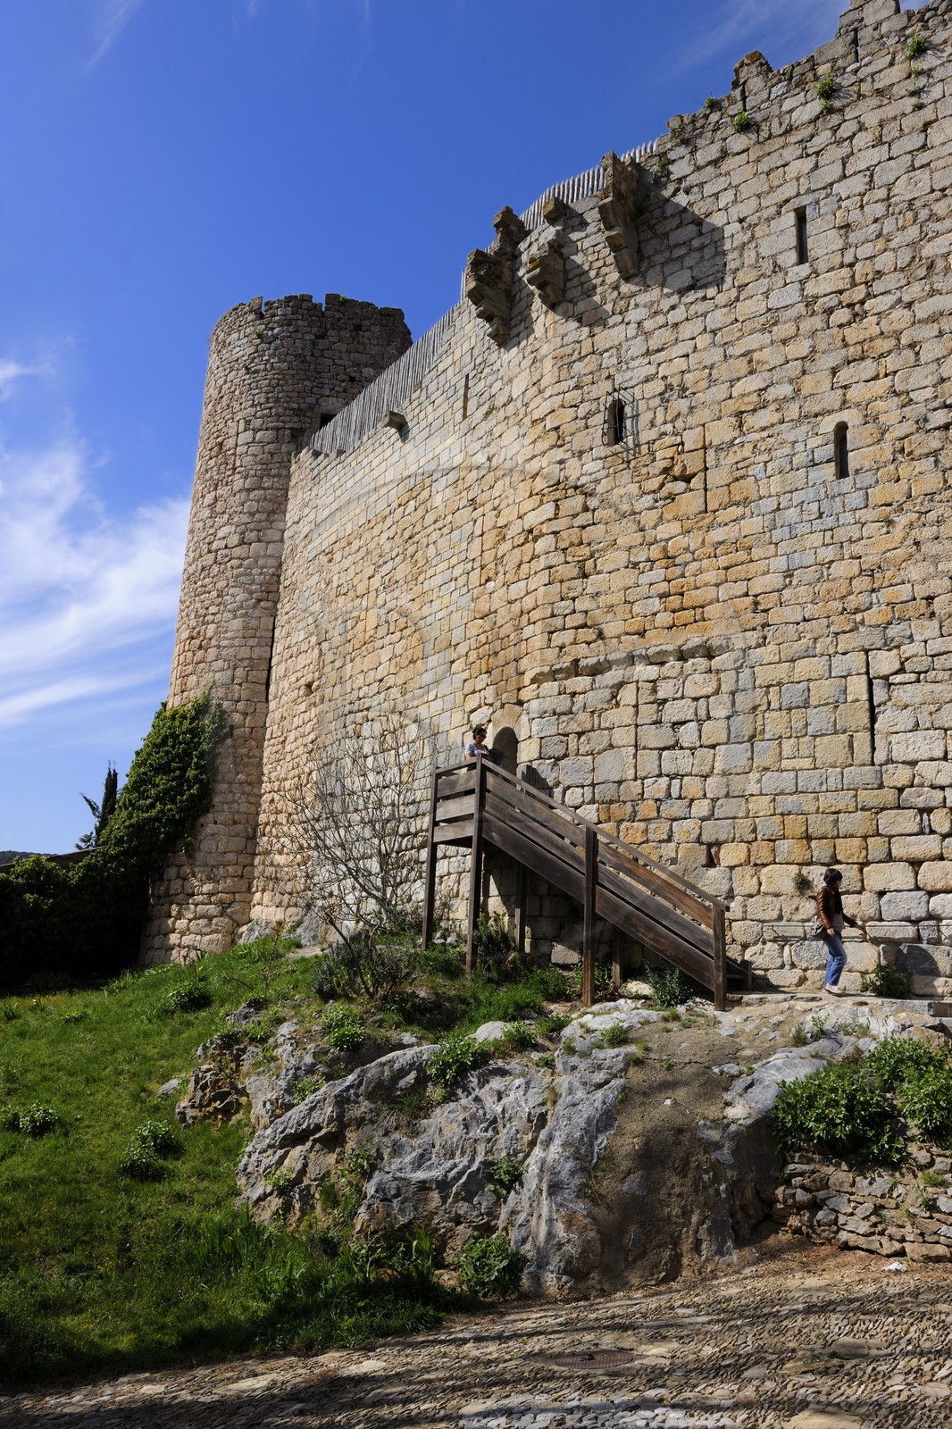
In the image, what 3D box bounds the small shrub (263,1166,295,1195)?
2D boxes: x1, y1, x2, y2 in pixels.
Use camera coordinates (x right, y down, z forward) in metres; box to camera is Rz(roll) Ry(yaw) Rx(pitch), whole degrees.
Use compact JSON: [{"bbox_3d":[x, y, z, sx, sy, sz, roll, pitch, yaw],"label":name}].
[{"bbox_3d":[-1.491,3.540,8.437,0.250,0.220,0.200,5,-16,-8],"label":"small shrub"}]

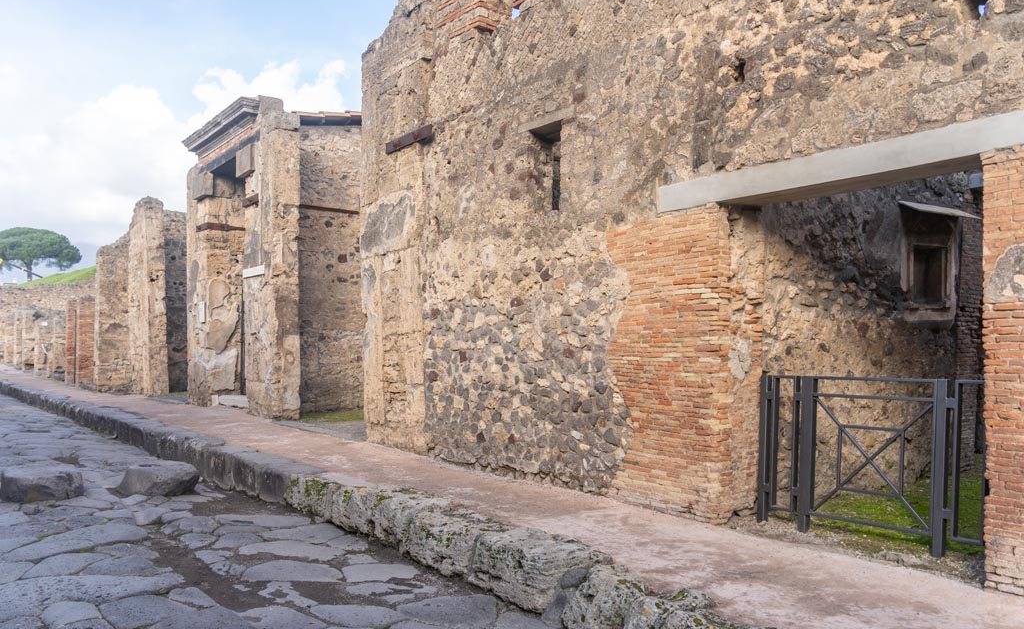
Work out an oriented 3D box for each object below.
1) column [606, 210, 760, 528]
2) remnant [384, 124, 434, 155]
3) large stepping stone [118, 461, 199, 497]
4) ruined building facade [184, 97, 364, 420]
[{"bbox_3d":[1.429,0.388,6.763,0.425,2.452,1.333,1,-2,-37],"label":"column"},{"bbox_3d":[-1.295,-2.200,10.072,0.100,0.136,1.147,1,-2,-37],"label":"remnant"},{"bbox_3d":[-4.236,1.966,9.576,0.649,0.270,1.131,1,-2,-37],"label":"large stepping stone"},{"bbox_3d":[-4.946,-0.921,16.793,2.400,5.742,5.520,1,-2,-37],"label":"ruined building facade"}]

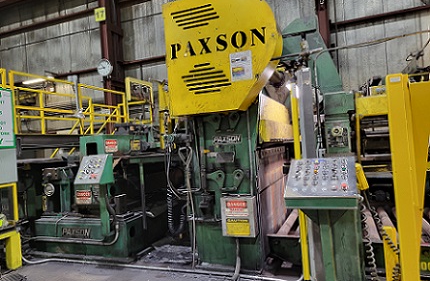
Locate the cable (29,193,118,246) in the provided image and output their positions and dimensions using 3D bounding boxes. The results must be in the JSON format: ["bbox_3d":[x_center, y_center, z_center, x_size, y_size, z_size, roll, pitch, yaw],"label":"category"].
[{"bbox_3d":[-2.093,1.120,4.675,1.670,0.720,0.180,-4,-1,21],"label":"cable"}]

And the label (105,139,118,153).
[{"bbox_3d":[-1.603,0.087,5.007,0.015,0.200,0.280,-4,-1,21],"label":"label"}]

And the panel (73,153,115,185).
[{"bbox_3d":[-1.712,0.417,4.568,0.455,0.400,0.295,-4,-1,21],"label":"panel"}]

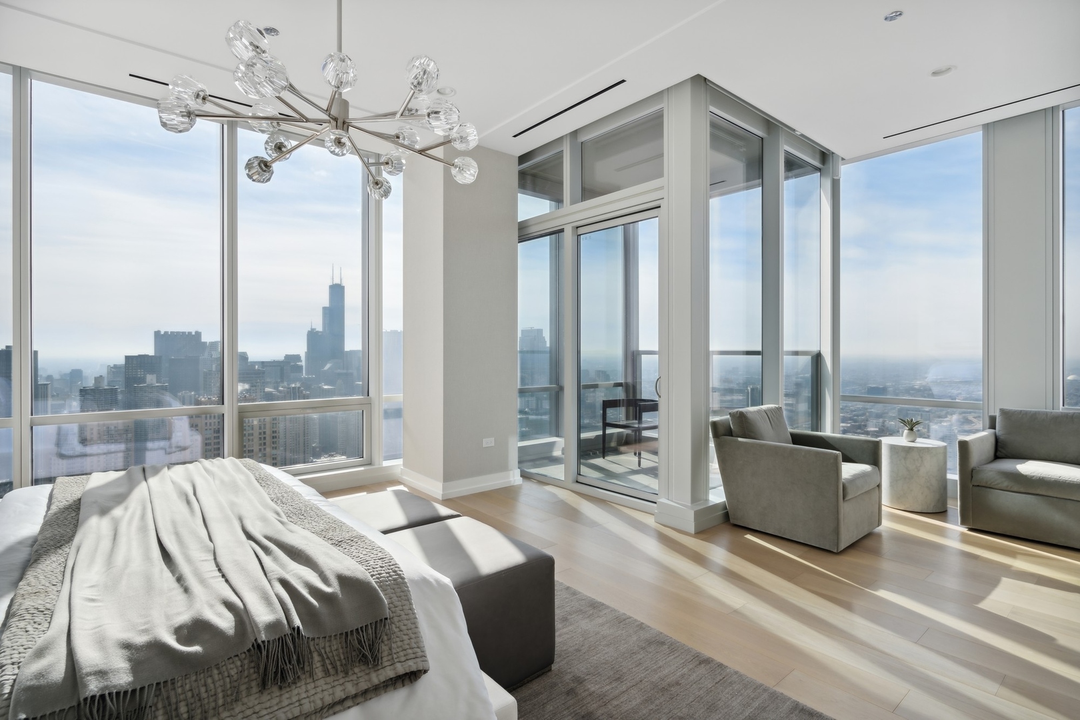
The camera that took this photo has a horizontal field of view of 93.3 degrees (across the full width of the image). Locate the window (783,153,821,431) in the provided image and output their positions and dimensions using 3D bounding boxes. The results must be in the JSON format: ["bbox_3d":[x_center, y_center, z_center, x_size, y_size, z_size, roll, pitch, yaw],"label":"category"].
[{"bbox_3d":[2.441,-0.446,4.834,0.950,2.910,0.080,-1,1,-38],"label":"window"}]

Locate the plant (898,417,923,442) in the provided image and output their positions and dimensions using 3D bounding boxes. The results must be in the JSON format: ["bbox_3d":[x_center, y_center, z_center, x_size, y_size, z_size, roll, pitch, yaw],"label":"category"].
[{"bbox_3d":[3.053,0.574,4.202,0.172,0.195,0.172,-1,1,-40],"label":"plant"}]

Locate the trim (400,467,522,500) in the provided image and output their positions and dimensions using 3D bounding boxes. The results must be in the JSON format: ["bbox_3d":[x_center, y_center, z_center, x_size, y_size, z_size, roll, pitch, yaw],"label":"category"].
[{"bbox_3d":[-0.776,1.106,4.918,0.850,0.145,0.860,-1,1,-40],"label":"trim"}]

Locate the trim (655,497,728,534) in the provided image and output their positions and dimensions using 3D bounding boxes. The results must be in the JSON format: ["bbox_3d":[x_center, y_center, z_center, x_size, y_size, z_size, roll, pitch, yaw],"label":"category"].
[{"bbox_3d":[1.118,1.112,3.755,0.420,0.159,0.325,-1,1,-40],"label":"trim"}]

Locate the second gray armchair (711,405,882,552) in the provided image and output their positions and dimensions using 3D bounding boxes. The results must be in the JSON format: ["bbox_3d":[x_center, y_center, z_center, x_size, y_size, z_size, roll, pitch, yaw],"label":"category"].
[{"bbox_3d":[1.859,0.782,3.728,0.745,0.820,0.865,-1,1,-39],"label":"second gray armchair"}]

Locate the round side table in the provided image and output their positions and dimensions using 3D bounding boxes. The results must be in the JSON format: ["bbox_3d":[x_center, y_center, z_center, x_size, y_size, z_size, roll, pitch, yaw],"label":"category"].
[{"bbox_3d":[3.050,0.929,4.185,0.460,0.515,0.460,-1,1,-40],"label":"round side table"}]

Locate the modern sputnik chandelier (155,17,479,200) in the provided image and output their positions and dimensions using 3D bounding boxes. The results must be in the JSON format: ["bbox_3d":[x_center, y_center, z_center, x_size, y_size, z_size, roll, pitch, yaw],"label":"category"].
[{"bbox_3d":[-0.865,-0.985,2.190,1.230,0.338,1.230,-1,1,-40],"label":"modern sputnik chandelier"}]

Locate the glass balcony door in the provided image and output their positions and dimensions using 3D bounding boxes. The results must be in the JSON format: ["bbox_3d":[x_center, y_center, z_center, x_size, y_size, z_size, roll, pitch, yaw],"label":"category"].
[{"bbox_3d":[0.654,-0.039,4.233,0.060,2.310,0.920,-1,1,-42],"label":"glass balcony door"}]

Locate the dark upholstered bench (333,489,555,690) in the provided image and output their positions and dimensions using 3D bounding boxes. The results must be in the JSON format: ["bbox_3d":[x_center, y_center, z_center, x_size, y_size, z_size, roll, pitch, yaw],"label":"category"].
[{"bbox_3d":[-0.602,0.988,2.306,0.610,0.440,1.330,-1,1,-40],"label":"dark upholstered bench"}]

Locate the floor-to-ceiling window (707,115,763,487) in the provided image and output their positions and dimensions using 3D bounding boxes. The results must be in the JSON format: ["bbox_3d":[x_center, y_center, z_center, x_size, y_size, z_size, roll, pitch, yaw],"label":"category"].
[{"bbox_3d":[1.588,-0.448,4.163,0.900,2.930,0.080,-1,1,-38],"label":"floor-to-ceiling window"}]

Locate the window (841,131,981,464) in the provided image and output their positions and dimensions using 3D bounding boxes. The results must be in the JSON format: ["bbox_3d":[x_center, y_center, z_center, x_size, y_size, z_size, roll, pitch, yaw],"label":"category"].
[{"bbox_3d":[3.413,-0.471,4.813,0.080,2.990,1.170,-1,1,-42],"label":"window"}]

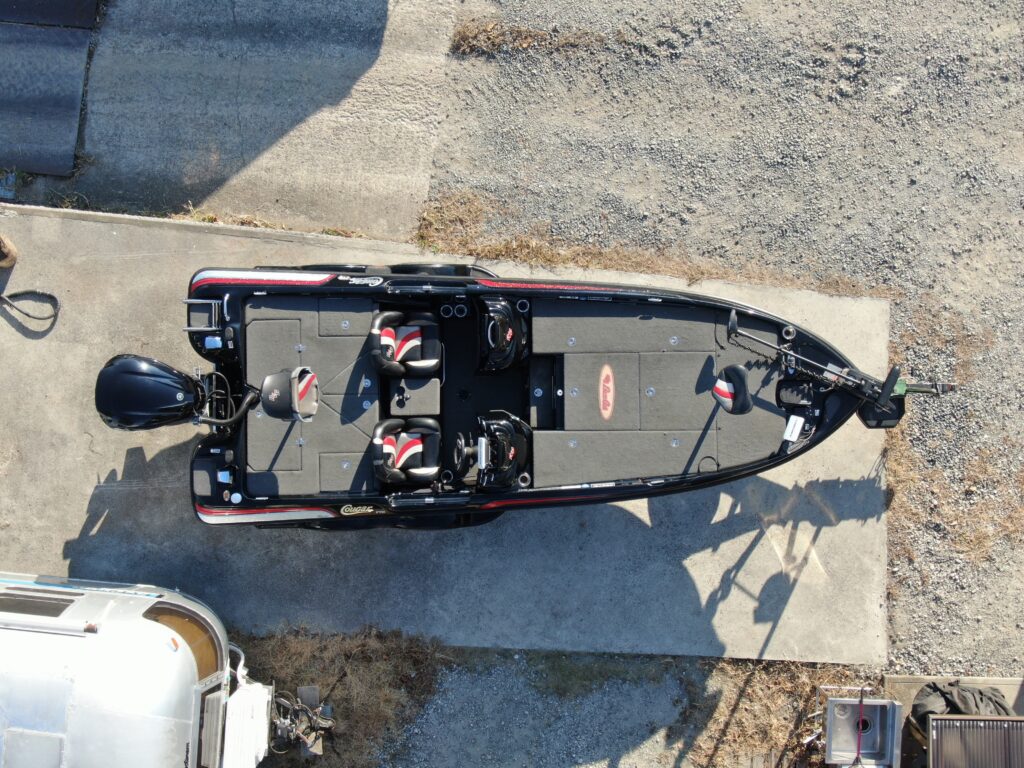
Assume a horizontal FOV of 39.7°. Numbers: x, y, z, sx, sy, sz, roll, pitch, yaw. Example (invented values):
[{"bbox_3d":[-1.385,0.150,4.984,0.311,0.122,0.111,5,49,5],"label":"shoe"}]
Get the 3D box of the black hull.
[{"bbox_3d":[0.125,0.110,13.300,6.250,1.050,2.380,0,89,0],"label":"black hull"}]

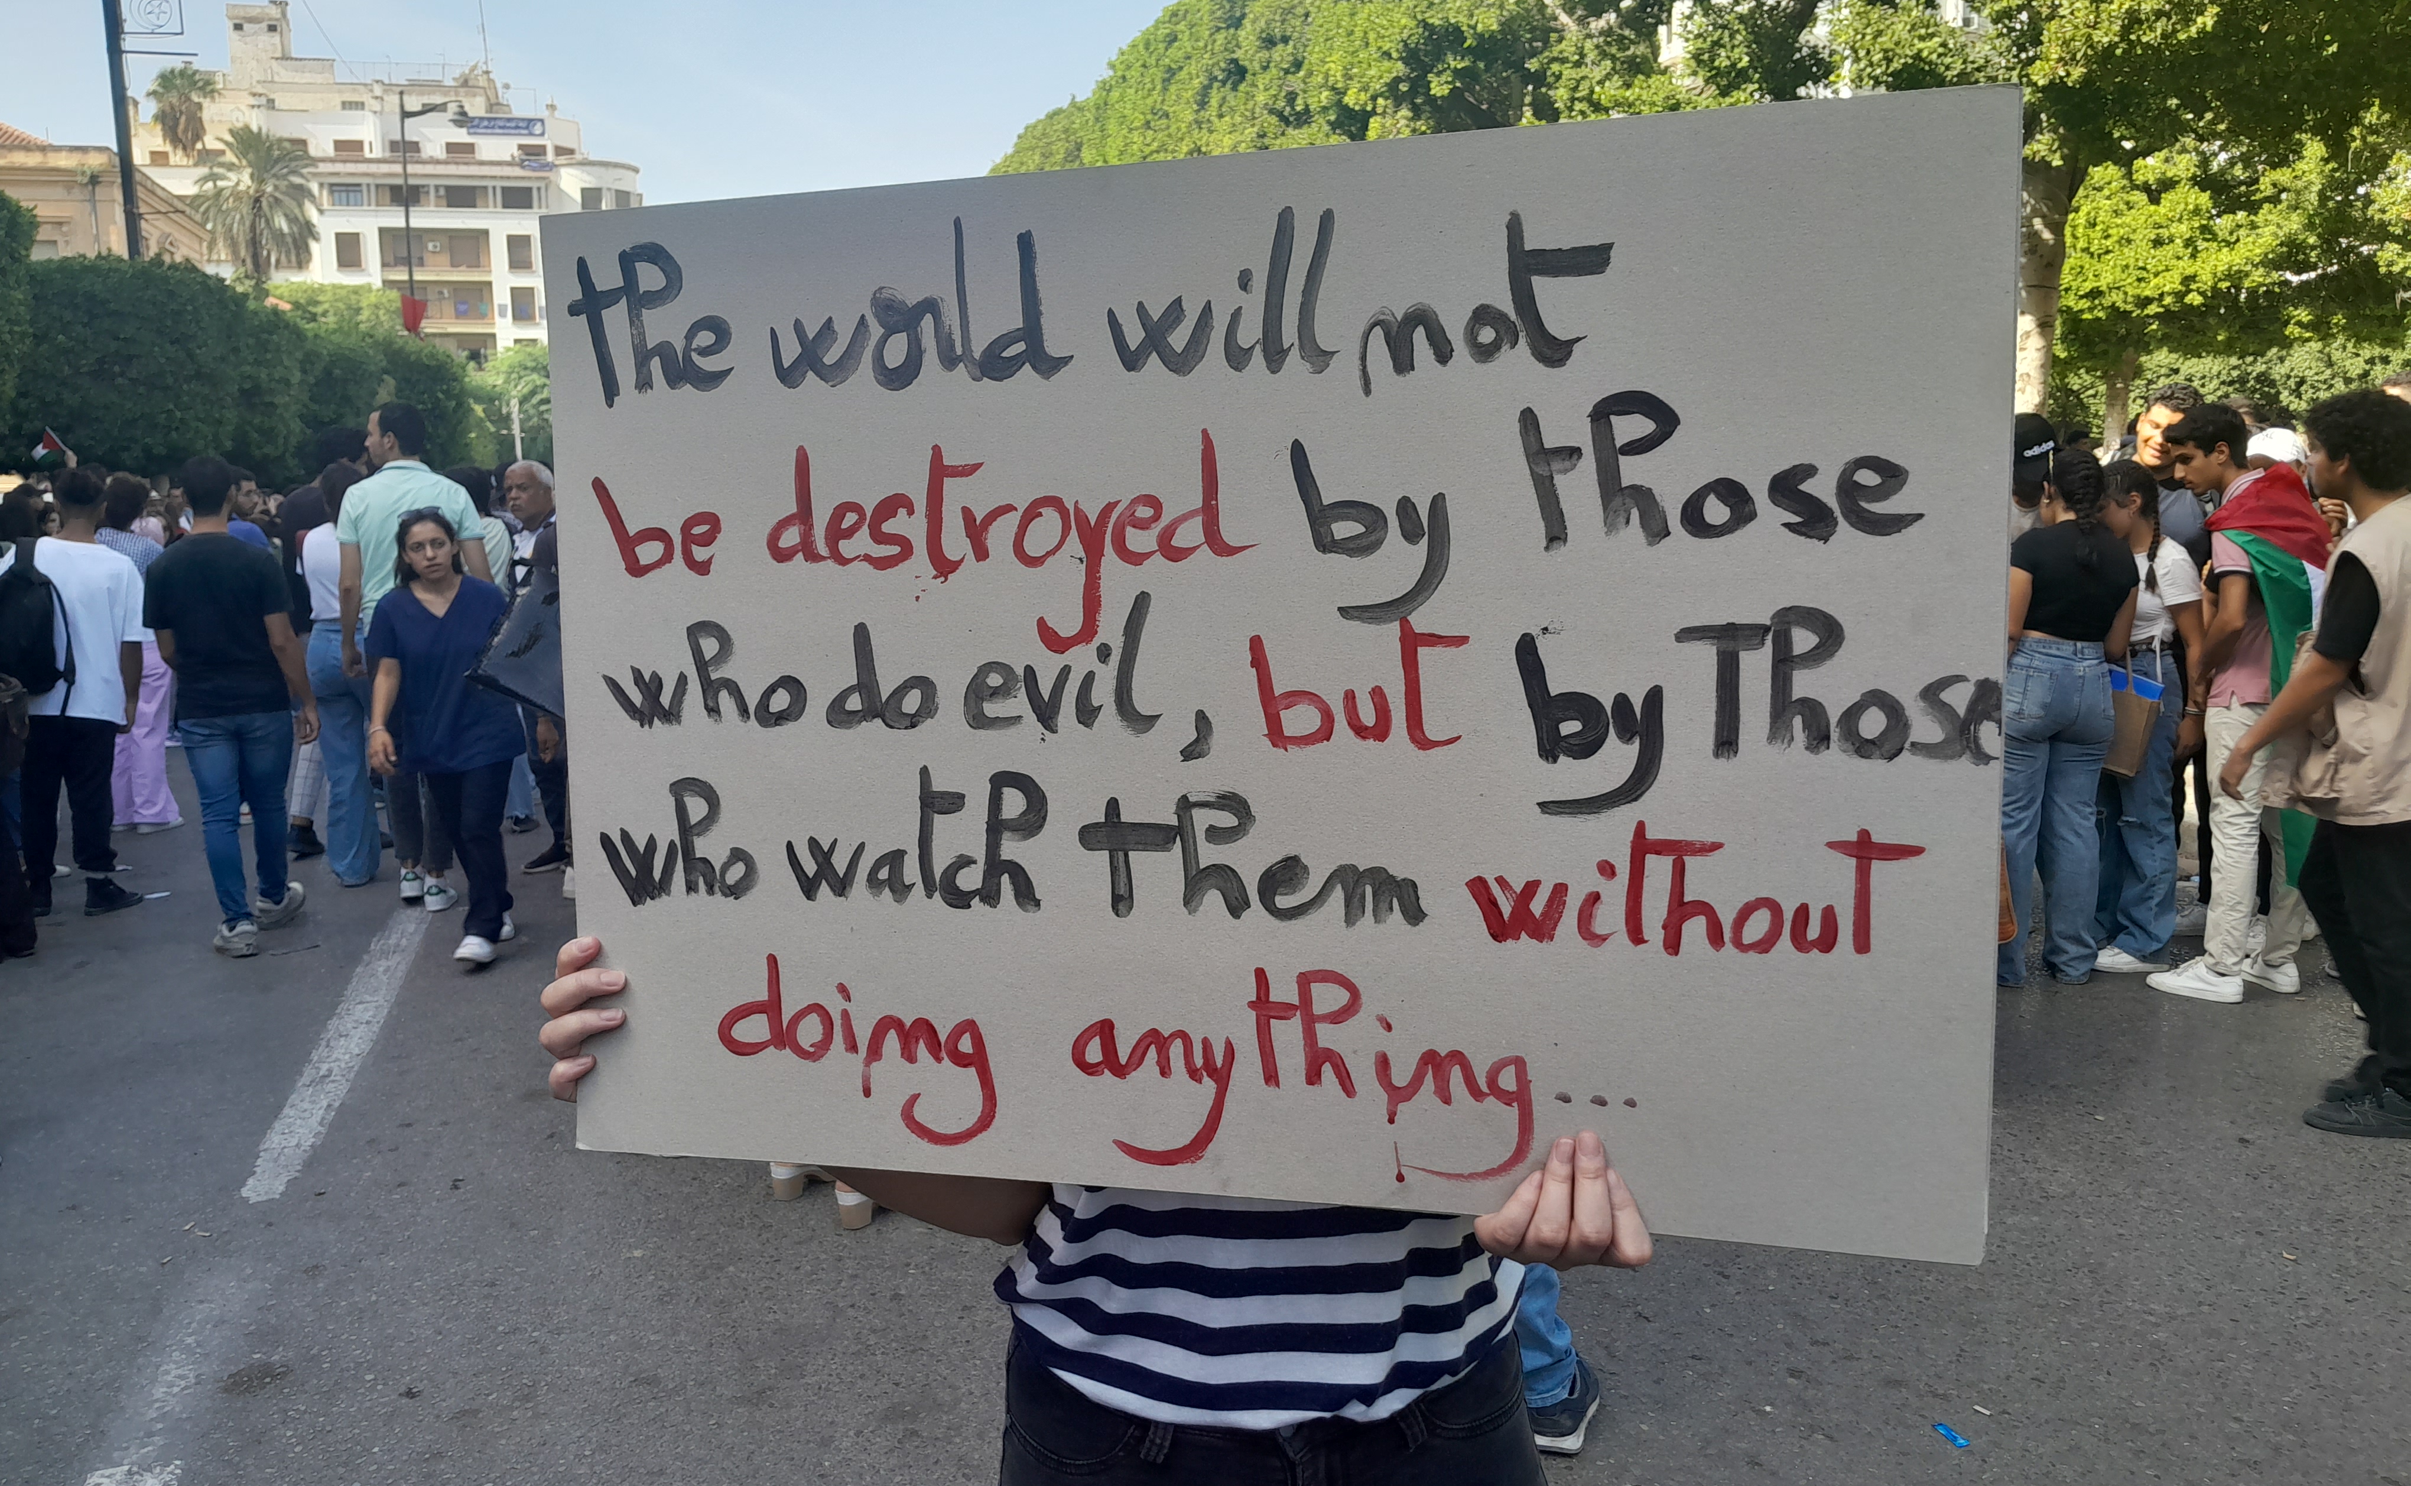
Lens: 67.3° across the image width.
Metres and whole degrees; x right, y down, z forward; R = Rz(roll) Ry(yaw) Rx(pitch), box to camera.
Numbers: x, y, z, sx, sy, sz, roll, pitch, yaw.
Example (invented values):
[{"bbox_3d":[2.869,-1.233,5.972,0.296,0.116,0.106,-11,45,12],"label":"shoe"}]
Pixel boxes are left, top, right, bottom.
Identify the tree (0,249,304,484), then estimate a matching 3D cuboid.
[{"bbox_3d":[-17.000,-5.000,29.500,4.000,5.000,5.000,-3,9,-18],"label":"tree"}]

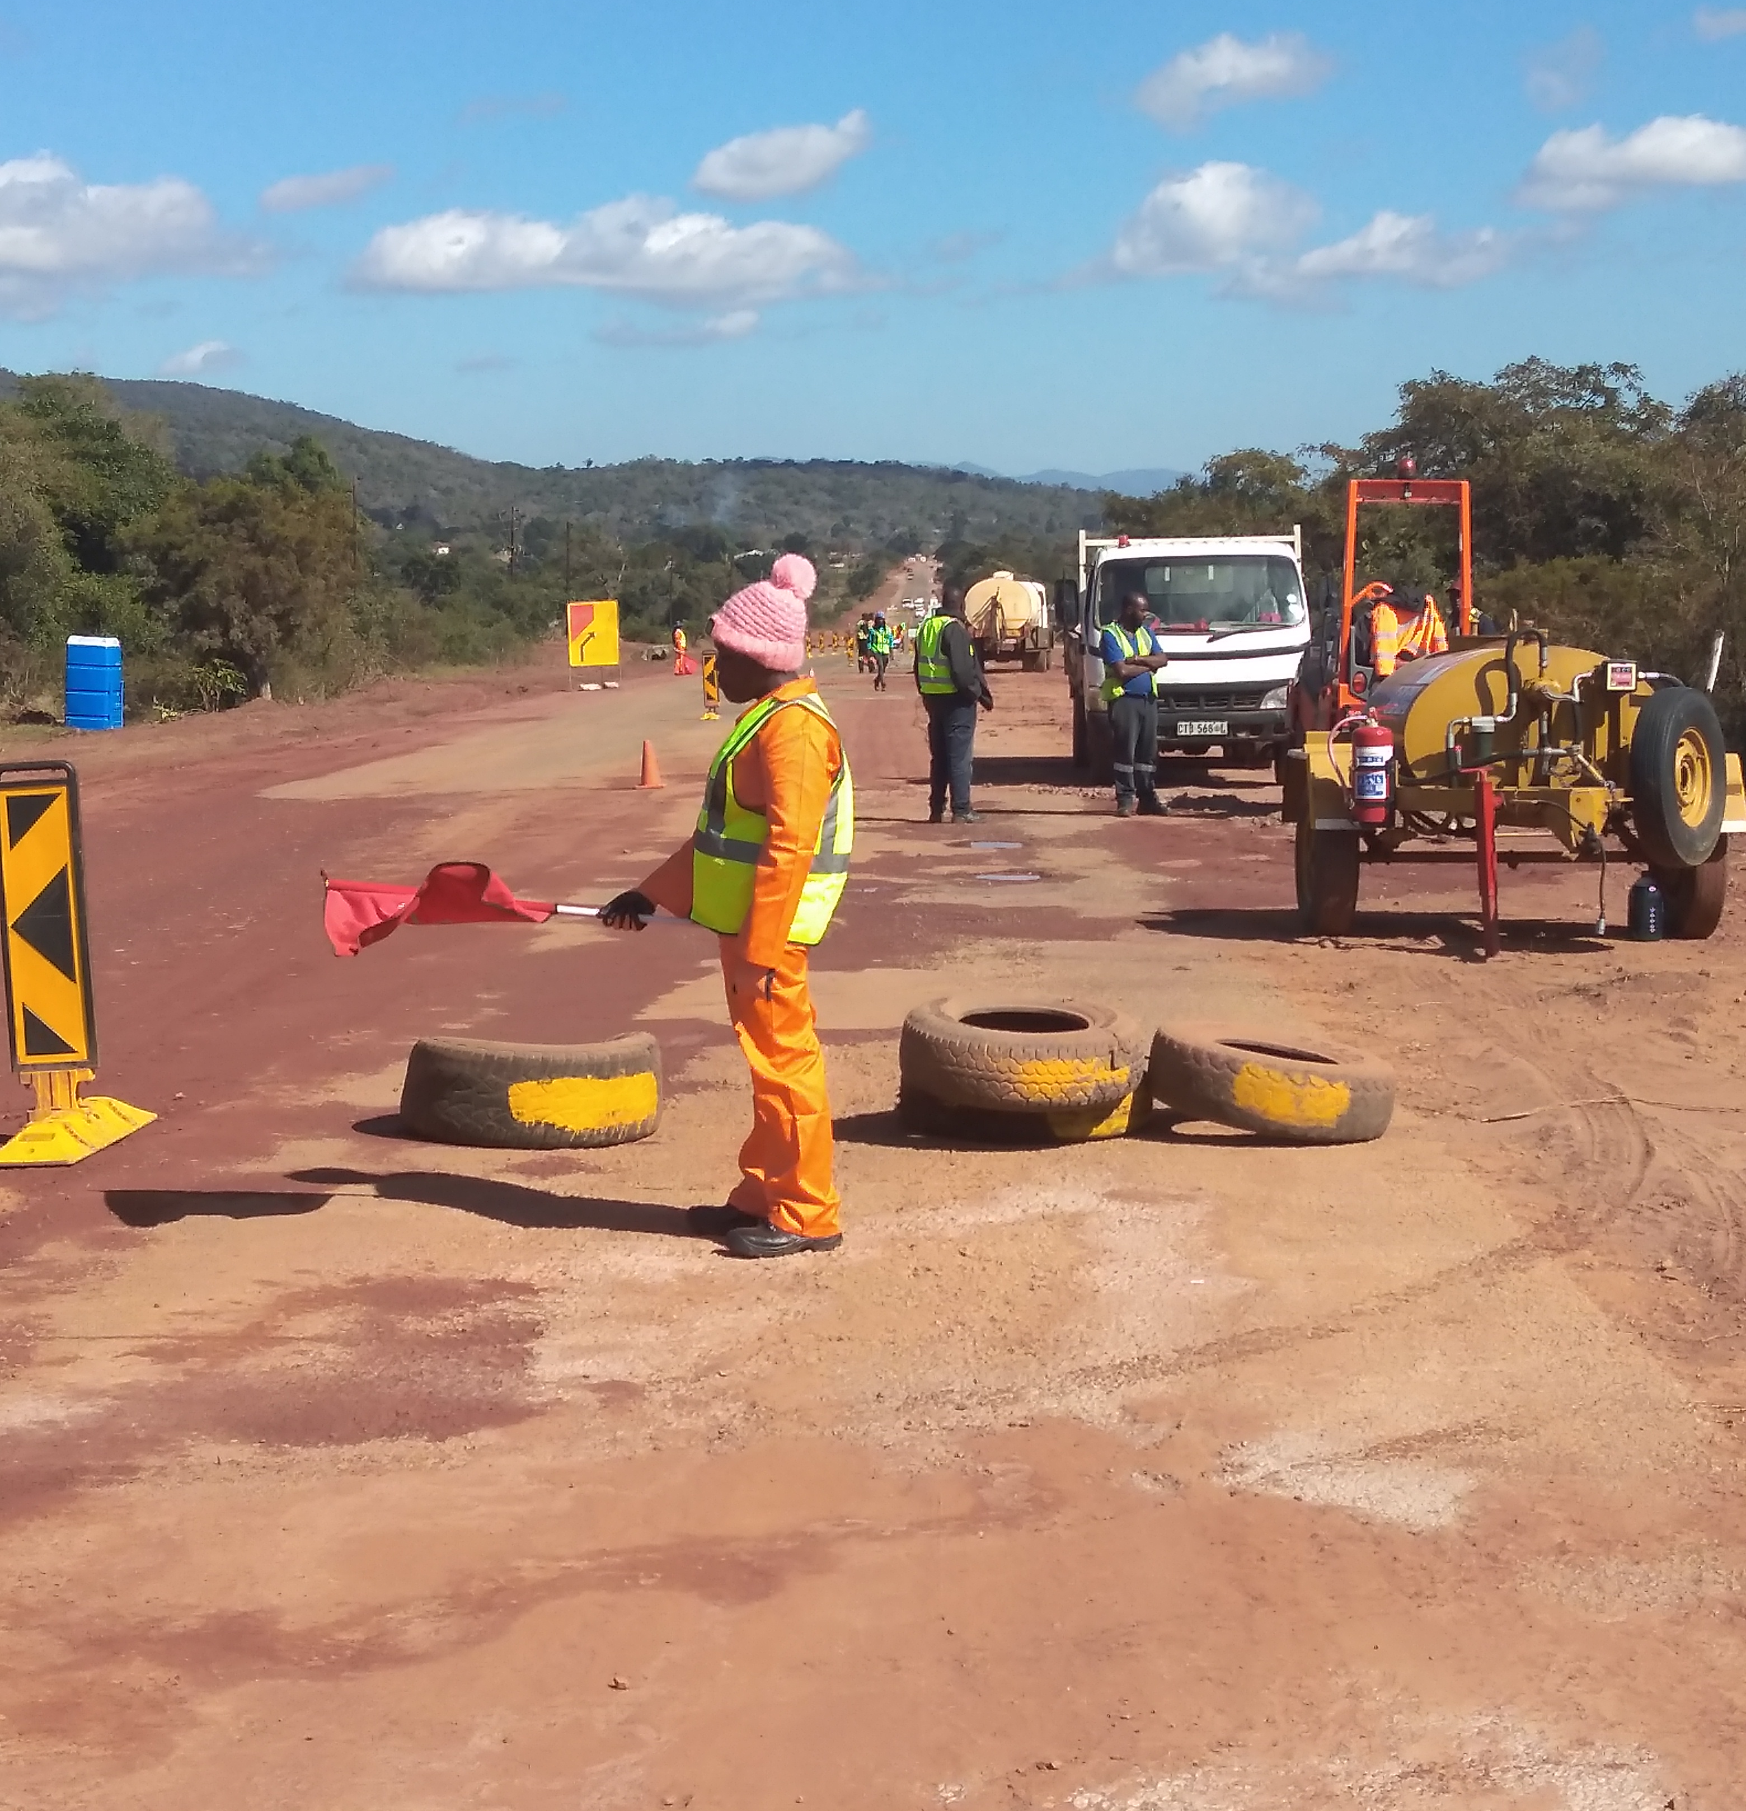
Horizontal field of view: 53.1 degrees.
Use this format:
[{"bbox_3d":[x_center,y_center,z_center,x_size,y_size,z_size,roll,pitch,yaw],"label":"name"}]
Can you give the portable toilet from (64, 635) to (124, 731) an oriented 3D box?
[{"bbox_3d":[-17.125,-4.895,38.500,1.020,2.120,1.020,0,9,-2],"label":"portable toilet"}]

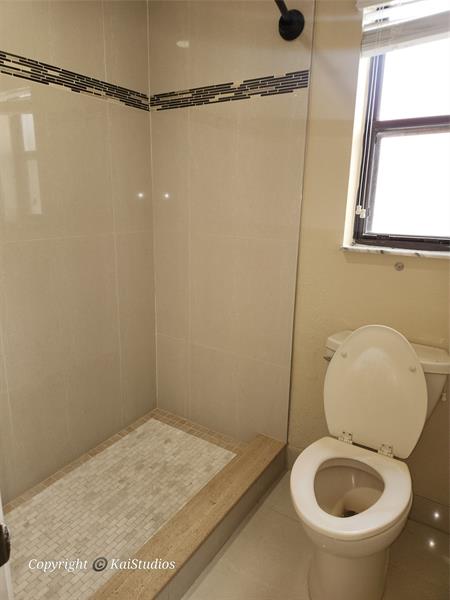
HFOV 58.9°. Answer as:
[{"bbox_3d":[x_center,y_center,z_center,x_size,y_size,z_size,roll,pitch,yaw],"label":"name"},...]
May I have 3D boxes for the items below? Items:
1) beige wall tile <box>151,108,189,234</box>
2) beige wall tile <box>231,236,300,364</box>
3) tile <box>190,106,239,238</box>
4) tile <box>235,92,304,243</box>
[{"bbox_3d":[-0.286,-0.666,2.109,0.250,0.604,0.012,10,17,32],"label":"beige wall tile"},{"bbox_3d":[0.193,0.010,1.943,0.311,0.604,0.012,10,17,32],"label":"beige wall tile"},{"bbox_3d":[-0.054,-0.625,1.960,0.301,0.604,0.012,10,17,32],"label":"tile"},{"bbox_3d":[0.203,-0.579,1.796,0.311,0.604,0.012,10,17,32],"label":"tile"}]

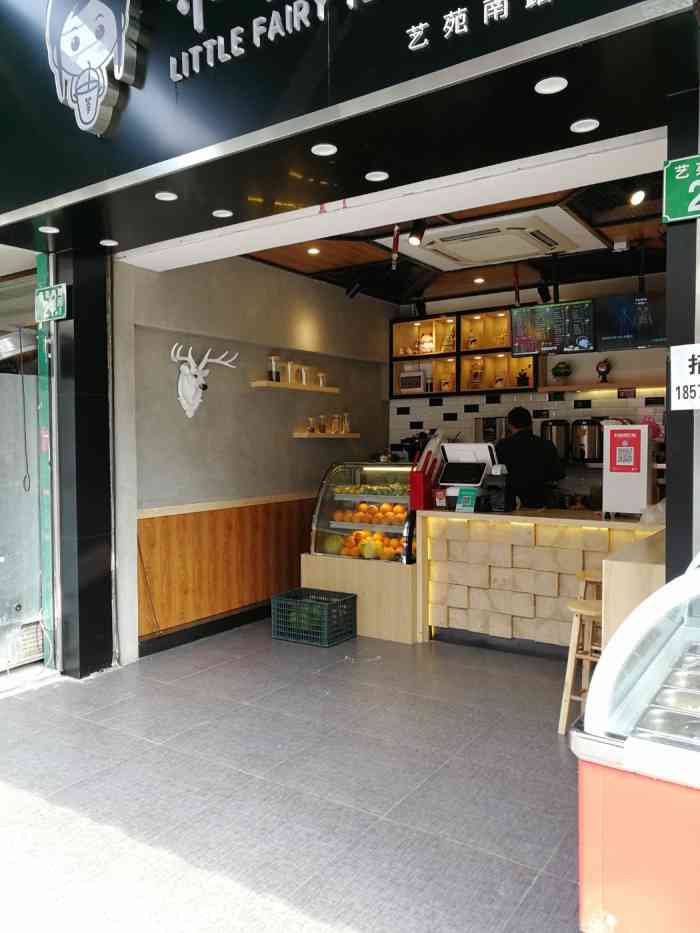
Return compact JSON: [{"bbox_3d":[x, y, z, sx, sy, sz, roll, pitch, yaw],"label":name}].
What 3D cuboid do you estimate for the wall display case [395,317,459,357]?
[{"bbox_3d":[0.757,-1.194,6.848,0.705,0.366,0.270,1,2,34],"label":"wall display case"}]

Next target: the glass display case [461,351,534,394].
[{"bbox_3d":[1.355,-0.821,6.458,0.730,0.363,0.270,1,2,34],"label":"glass display case"}]

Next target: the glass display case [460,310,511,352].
[{"bbox_3d":[1.340,-1.186,6.455,0.700,0.366,0.270,1,2,34],"label":"glass display case"}]

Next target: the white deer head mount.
[{"bbox_3d":[-1.020,-0.573,4.969,0.230,0.475,0.630,1,2,34],"label":"white deer head mount"}]

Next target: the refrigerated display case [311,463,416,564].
[{"bbox_3d":[0.240,0.317,5.505,0.830,0.680,0.650,1,2,34],"label":"refrigerated display case"}]

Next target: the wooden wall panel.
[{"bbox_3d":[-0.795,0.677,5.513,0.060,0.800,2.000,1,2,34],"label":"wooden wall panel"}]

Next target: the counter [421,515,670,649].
[{"bbox_3d":[1.356,0.759,4.817,1.680,0.902,0.670,1,2,34],"label":"counter"}]

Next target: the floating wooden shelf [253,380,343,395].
[{"bbox_3d":[-0.415,-0.638,5.914,0.160,0.045,0.980,1,2,34],"label":"floating wooden shelf"}]

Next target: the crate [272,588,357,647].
[{"bbox_3d":[-0.252,1.062,5.127,0.480,0.295,0.340,1,2,33],"label":"crate"}]

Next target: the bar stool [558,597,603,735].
[{"bbox_3d":[1.200,0.953,3.460,0.340,0.599,0.340,1,2,34],"label":"bar stool"}]

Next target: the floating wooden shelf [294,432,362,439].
[{"bbox_3d":[-0.184,-0.267,6.301,0.145,0.047,0.783,1,2,34],"label":"floating wooden shelf"}]

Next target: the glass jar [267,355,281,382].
[{"bbox_3d":[-0.595,-0.767,5.667,0.106,0.218,0.106,0,2,0],"label":"glass jar"}]

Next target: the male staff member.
[{"bbox_3d":[1.352,0.361,5.542,0.520,1.640,0.380,0,2,26],"label":"male staff member"}]

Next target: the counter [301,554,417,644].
[{"bbox_3d":[0.230,0.926,5.511,0.949,0.543,0.710,1,2,34],"label":"counter"}]

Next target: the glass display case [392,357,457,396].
[{"bbox_3d":[0.760,-0.830,6.860,0.705,0.363,0.270,1,2,34],"label":"glass display case"}]

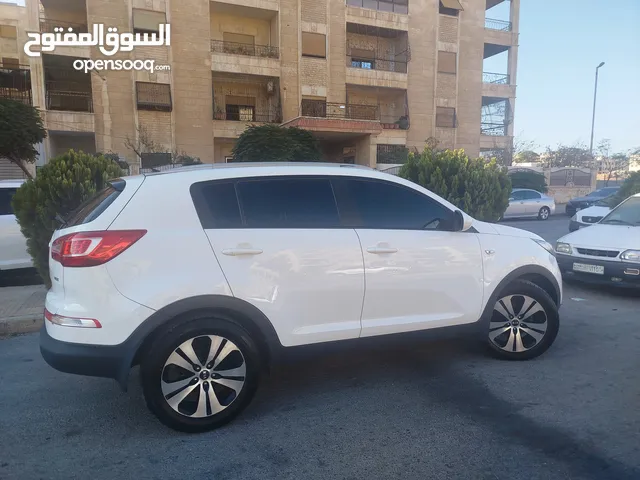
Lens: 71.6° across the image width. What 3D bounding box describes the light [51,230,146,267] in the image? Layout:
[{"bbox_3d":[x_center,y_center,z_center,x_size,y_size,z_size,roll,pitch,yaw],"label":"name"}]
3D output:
[{"bbox_3d":[-1.298,0.034,2.570,0.500,0.215,0.420,-3,6,-26],"label":"light"}]

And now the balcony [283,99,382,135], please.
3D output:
[{"bbox_3d":[0.581,-5.978,22.549,4.350,1.380,2.800,-2,6,-19],"label":"balcony"}]

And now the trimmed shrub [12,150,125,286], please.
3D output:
[{"bbox_3d":[-3.015,-0.183,5.366,1.240,1.746,1.240,-3,7,-25],"label":"trimmed shrub"}]

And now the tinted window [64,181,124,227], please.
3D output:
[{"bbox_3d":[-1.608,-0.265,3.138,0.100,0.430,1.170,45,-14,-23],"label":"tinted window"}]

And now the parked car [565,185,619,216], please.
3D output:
[{"bbox_3d":[14.688,-1.889,22.233,4.500,1.460,1.780,-2,6,-19],"label":"parked car"}]

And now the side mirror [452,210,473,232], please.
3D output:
[{"bbox_3d":[1.046,-0.137,3.279,0.130,0.165,0.200,-3,7,-25],"label":"side mirror"}]

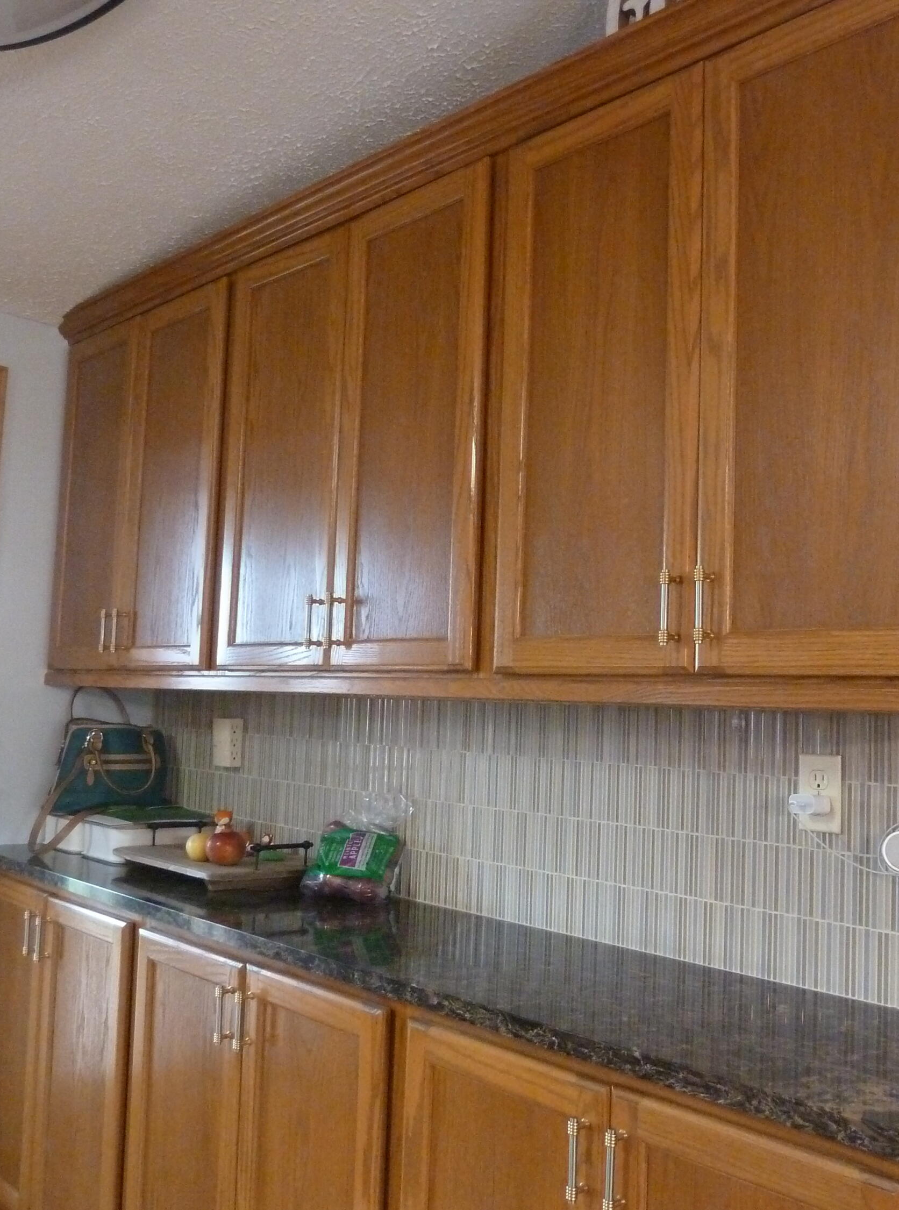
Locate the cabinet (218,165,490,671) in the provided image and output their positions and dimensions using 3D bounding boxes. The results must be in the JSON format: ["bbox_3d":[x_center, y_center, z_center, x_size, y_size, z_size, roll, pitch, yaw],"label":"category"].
[{"bbox_3d":[-0.094,-0.290,2.300,0.316,0.863,0.784,6,-7,-42],"label":"cabinet"}]

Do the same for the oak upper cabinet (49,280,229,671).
[{"bbox_3d":[-0.656,-0.257,2.917,0.316,0.863,0.803,6,-7,-42],"label":"oak upper cabinet"}]

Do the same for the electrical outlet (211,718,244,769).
[{"bbox_3d":[-0.559,0.348,2.943,0.038,0.118,0.081,6,-7,-42],"label":"electrical outlet"}]

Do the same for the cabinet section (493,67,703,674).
[{"bbox_3d":[0.329,-0.317,1.854,0.310,0.862,0.385,7,-7,-42],"label":"cabinet section"}]

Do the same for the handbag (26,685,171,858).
[{"bbox_3d":[-0.916,0.417,3.058,0.339,0.407,0.182,6,-7,-42],"label":"handbag"}]

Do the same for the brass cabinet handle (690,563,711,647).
[{"bbox_3d":[0.333,0.001,1.529,0.036,0.103,0.014,6,-7,-42],"label":"brass cabinet handle"}]

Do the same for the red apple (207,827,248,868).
[{"bbox_3d":[-0.479,0.524,2.507,0.087,0.078,0.087,2,-5,0],"label":"red apple"}]

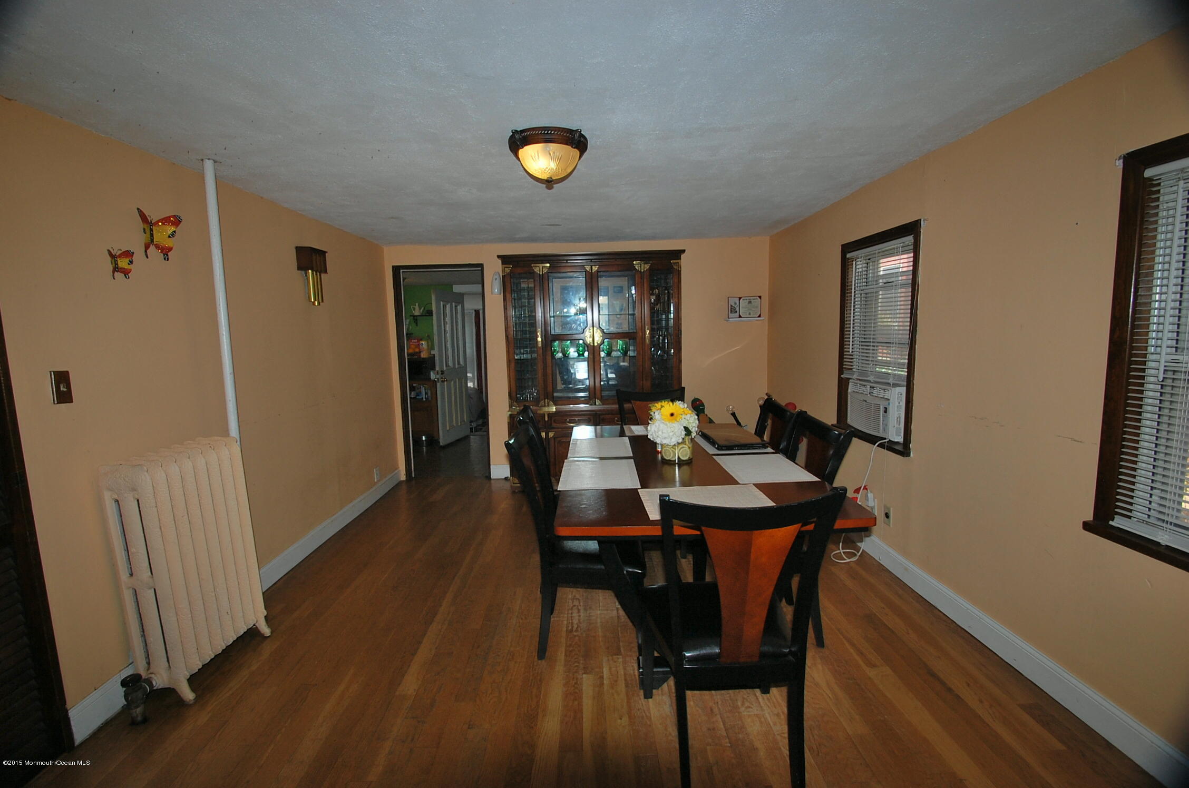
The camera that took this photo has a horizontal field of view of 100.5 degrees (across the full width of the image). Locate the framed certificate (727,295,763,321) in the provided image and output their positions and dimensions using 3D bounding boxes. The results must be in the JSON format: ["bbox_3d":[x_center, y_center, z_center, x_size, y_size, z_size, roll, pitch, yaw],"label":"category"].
[{"bbox_3d":[1.434,-0.815,4.712,0.335,0.222,0.030,-1,7,-1],"label":"framed certificate"}]

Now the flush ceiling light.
[{"bbox_3d":[-0.202,-1.045,2.220,0.365,0.178,0.365,-1,7,-1],"label":"flush ceiling light"}]

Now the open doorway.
[{"bbox_3d":[-1.459,-0.193,4.862,0.860,2.080,0.130,-2,7,-1],"label":"open doorway"}]

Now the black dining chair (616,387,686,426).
[{"bbox_3d":[0.440,0.485,3.494,0.500,0.990,0.560,-2,7,-4],"label":"black dining chair"}]

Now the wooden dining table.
[{"bbox_3d":[0.416,0.704,2.623,1.090,0.760,1.800,-2,7,-1],"label":"wooden dining table"}]

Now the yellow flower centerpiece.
[{"bbox_3d":[0.394,0.187,2.508,0.250,0.295,0.245,-2,7,-1],"label":"yellow flower centerpiece"}]

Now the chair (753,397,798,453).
[{"bbox_3d":[0.838,0.549,2.913,0.560,0.990,0.490,-1,7,-1],"label":"chair"}]

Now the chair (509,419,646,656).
[{"bbox_3d":[-0.081,0.646,2.262,0.560,0.990,0.470,-1,7,4],"label":"chair"}]

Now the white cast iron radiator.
[{"bbox_3d":[-1.715,0.719,2.115,0.215,0.970,0.480,-2,7,-1],"label":"white cast iron radiator"}]

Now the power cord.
[{"bbox_3d":[1.600,0.624,2.954,0.250,0.800,0.350,-1,7,-1],"label":"power cord"}]

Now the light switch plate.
[{"bbox_3d":[-1.901,-0.024,1.765,0.011,0.116,0.068,-2,7,-1],"label":"light switch plate"}]

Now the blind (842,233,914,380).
[{"bbox_3d":[1.719,-0.483,3.044,0.045,0.820,0.685,-1,7,-1],"label":"blind"}]

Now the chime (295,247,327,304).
[{"bbox_3d":[-1.896,-0.783,3.338,0.095,0.385,0.195,-2,7,-1],"label":"chime"}]

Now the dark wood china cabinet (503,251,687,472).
[{"bbox_3d":[-0.002,-0.201,4.571,1.630,2.100,0.410,-1,7,-1],"label":"dark wood china cabinet"}]

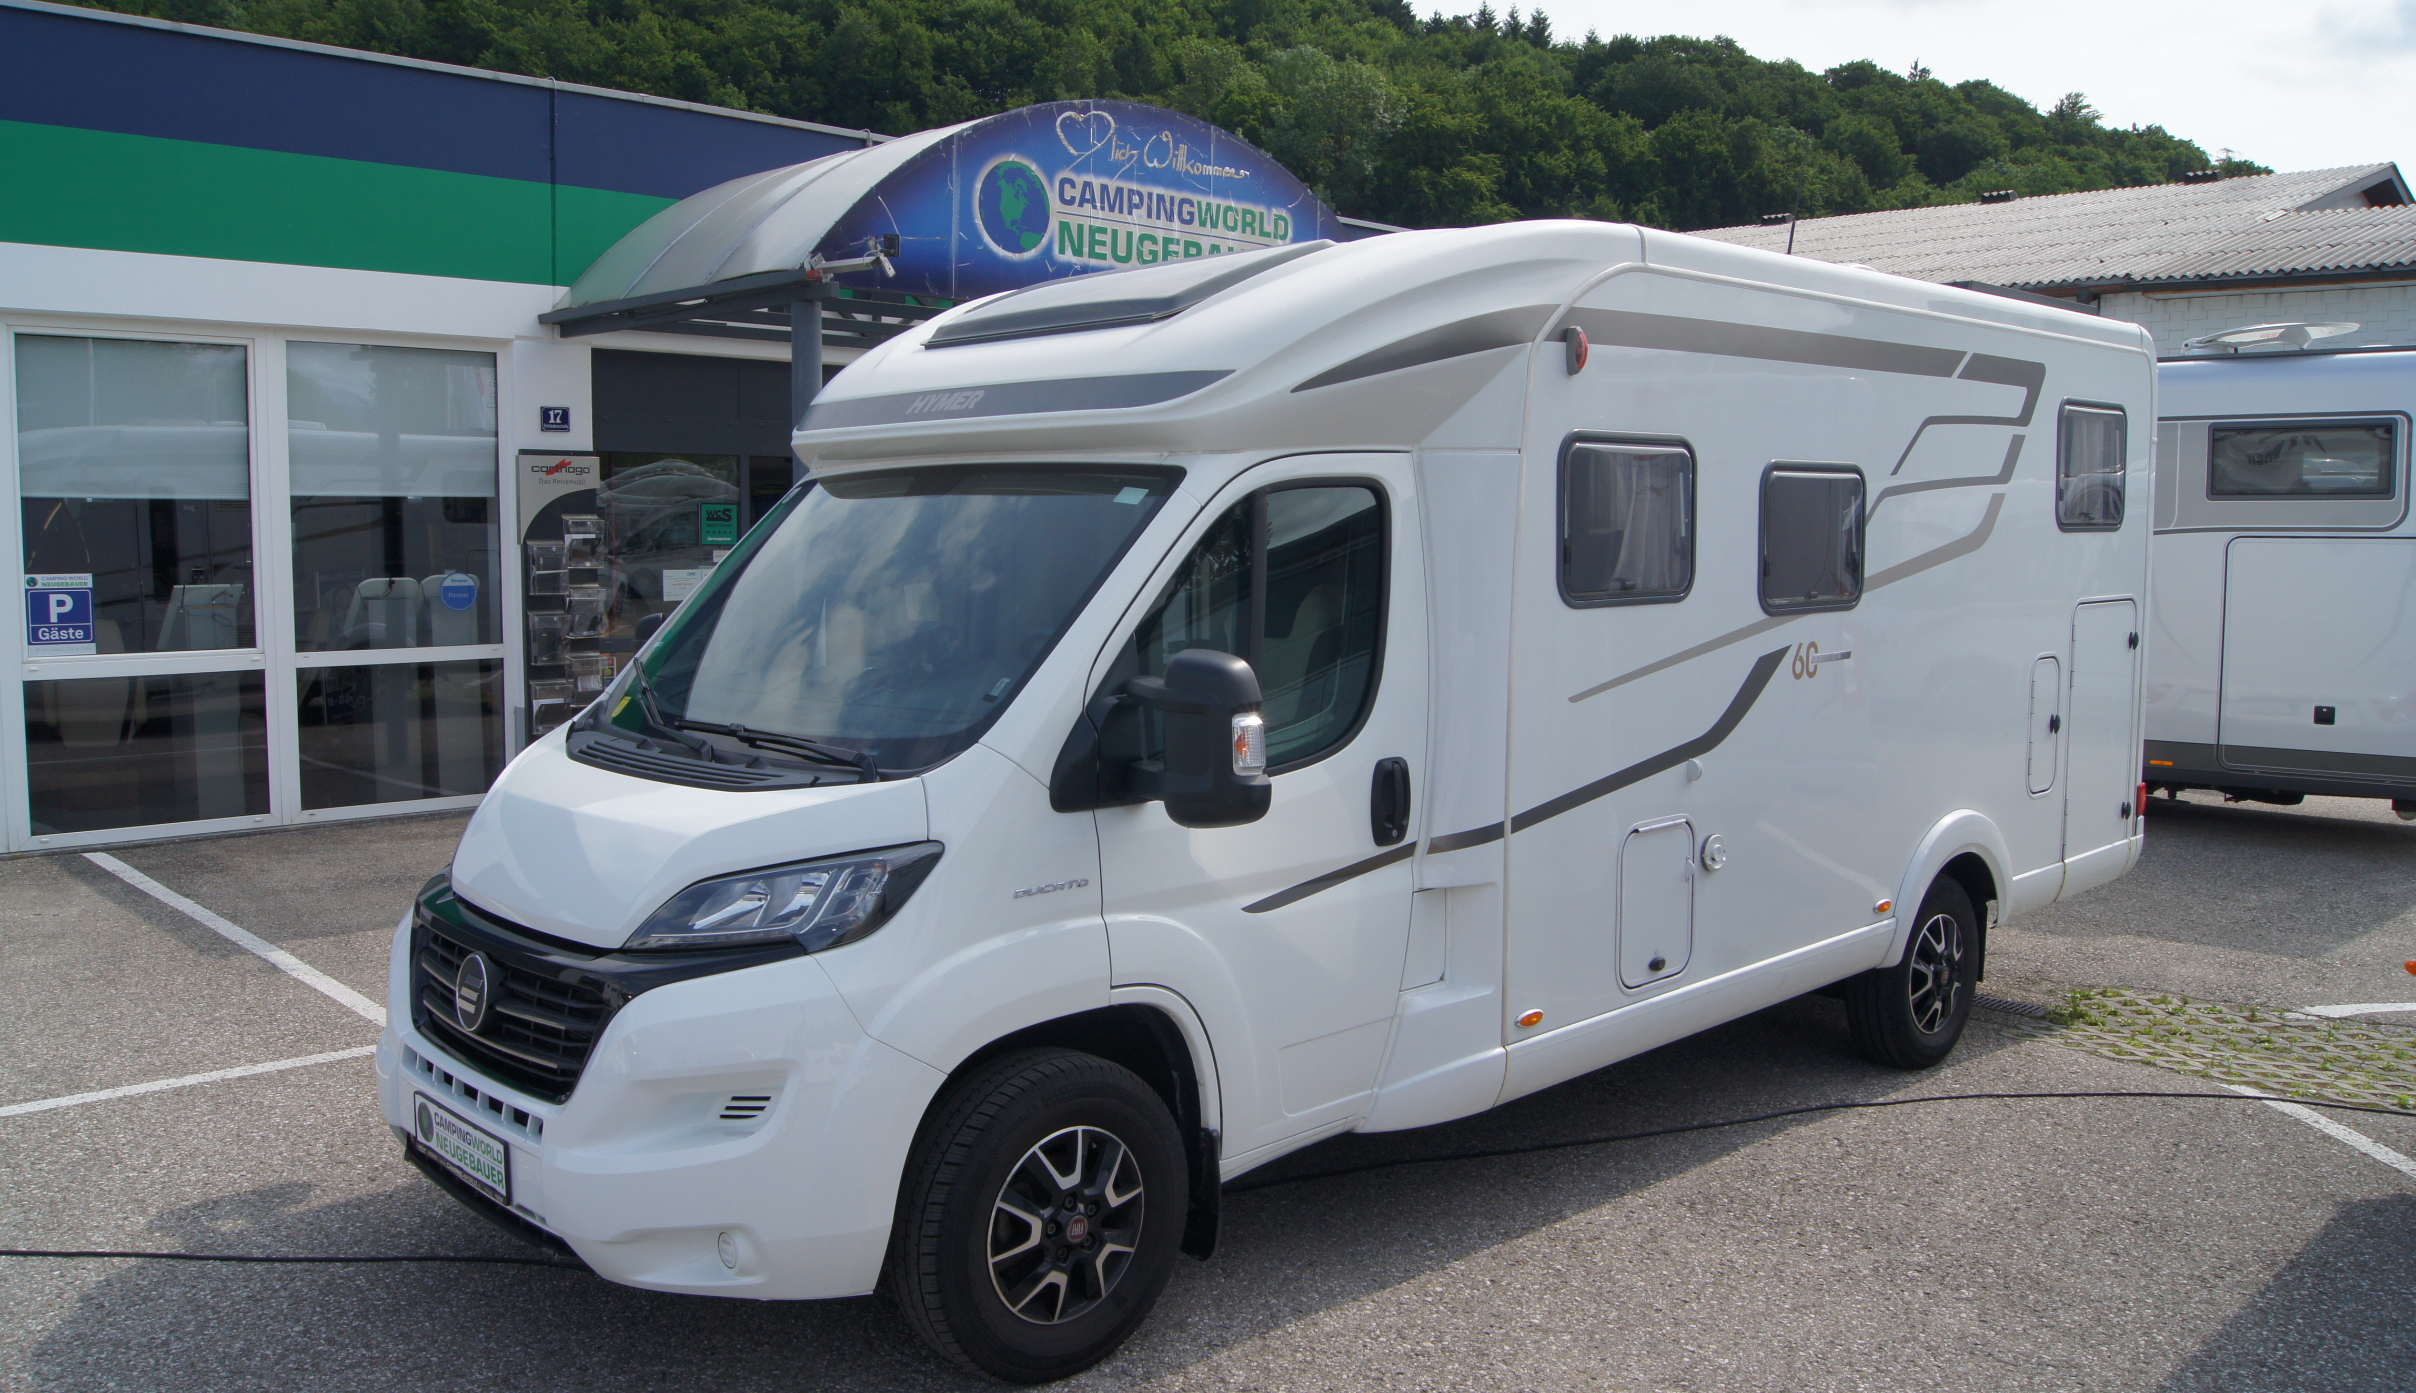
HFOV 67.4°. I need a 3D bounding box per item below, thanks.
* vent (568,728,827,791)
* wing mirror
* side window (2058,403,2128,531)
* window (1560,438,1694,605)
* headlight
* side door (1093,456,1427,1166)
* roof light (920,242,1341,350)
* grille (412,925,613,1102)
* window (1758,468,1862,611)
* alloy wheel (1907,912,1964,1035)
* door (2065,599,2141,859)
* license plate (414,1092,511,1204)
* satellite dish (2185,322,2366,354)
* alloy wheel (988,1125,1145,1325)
[{"bbox_3d":[-1.302,0.158,4.725,0.260,0.090,1.060,-6,7,-43],"label":"vent"},{"bbox_3d":[-0.022,0.089,3.968,0.187,0.379,0.324,-5,8,-43],"label":"wing mirror"},{"bbox_3d":[3.566,-0.926,7.246,0.672,0.516,0.045,-5,8,-43],"label":"side window"},{"bbox_3d":[1.194,-0.500,5.143,0.690,0.495,0.050,-6,7,-43],"label":"window"},{"bbox_3d":[-0.884,0.416,3.736,0.526,0.207,0.404,-5,8,-43],"label":"headlight"},{"bbox_3d":[0.135,0.245,4.414,1.140,1.700,0.200,-6,7,-43],"label":"side door"},{"bbox_3d":[-0.262,-1.159,5.202,1.031,0.096,0.677,6,30,46],"label":"roof light"},{"bbox_3d":[-1.632,0.708,4.090,0.121,0.278,1.041,-5,8,-43],"label":"grille"},{"bbox_3d":[1.963,-0.510,5.876,0.690,0.495,0.050,-6,7,-43],"label":"window"},{"bbox_3d":[2.662,1.030,6.749,0.445,0.445,0.167,-5,8,-43],"label":"alloy wheel"},{"bbox_3d":[3.777,0.125,7.663,0.700,1.080,0.050,-6,7,-43],"label":"door"},{"bbox_3d":[-1.669,1.006,4.049,0.025,0.130,0.525,-6,7,-43],"label":"license plate"},{"bbox_3d":[6.644,-2.208,11.300,0.950,0.200,0.820,4,7,33],"label":"satellite dish"},{"bbox_3d":[-0.363,1.174,4.080,0.445,0.445,0.167,-5,8,-43],"label":"alloy wheel"}]

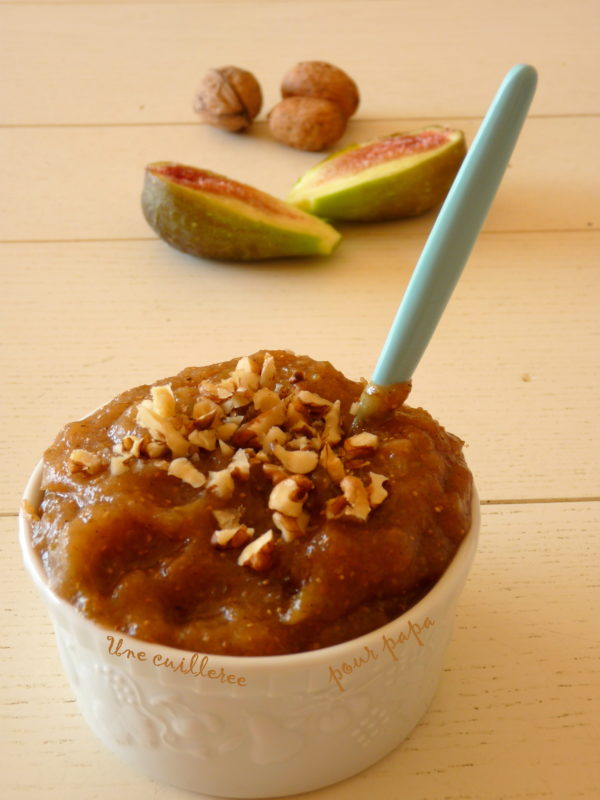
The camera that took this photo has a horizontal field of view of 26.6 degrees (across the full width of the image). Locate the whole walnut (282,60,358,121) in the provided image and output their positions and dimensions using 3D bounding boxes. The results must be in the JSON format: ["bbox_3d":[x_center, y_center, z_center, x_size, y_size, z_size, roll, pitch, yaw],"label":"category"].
[{"bbox_3d":[0.009,-0.130,0.535,0.027,0.026,0.038,-29,45,-34],"label":"whole walnut"}]

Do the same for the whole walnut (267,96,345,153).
[{"bbox_3d":[0.004,-0.112,0.513,0.032,0.022,0.024,9,37,13],"label":"whole walnut"}]

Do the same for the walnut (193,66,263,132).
[{"bbox_3d":[-0.029,-0.125,0.529,0.028,0.026,0.032,-6,36,-9],"label":"walnut"}]

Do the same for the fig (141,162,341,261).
[{"bbox_3d":[-0.020,-0.063,0.435,0.070,0.034,0.042,16,38,21],"label":"fig"}]

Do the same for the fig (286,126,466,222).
[{"bbox_3d":[0.025,-0.078,0.456,0.045,0.034,0.072,29,45,34],"label":"fig"}]

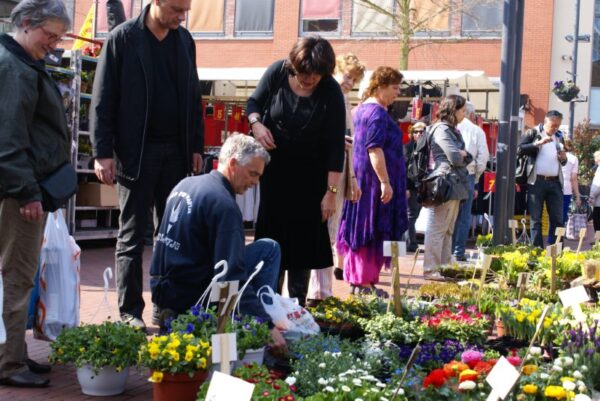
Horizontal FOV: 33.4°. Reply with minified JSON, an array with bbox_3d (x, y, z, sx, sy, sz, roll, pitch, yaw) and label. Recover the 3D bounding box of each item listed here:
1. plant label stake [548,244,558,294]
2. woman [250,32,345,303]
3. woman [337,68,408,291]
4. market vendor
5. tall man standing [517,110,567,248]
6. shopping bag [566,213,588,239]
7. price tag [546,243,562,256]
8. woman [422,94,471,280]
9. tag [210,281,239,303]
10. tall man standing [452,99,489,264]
[{"bbox_3d":[1.647,0.455,6.500,0.035,0.340,0.015,3,0,6],"label":"plant label stake"},{"bbox_3d":[-0.021,-0.162,6.100,0.580,1.670,0.480,3,0,-7],"label":"woman"},{"bbox_3d":[0.514,-0.131,7.100,0.500,1.640,0.550,3,0,-12],"label":"woman"},{"bbox_3d":[-0.375,0.196,4.550,0.750,0.990,0.620,3,0,-31],"label":"market vendor"},{"bbox_3d":[2.606,-0.119,10.800,0.540,1.710,0.380,3,0,-7],"label":"tall man standing"},{"bbox_3d":[3.605,0.351,13.000,0.280,0.360,0.160,3,0,-30],"label":"shopping bag"},{"bbox_3d":[1.653,0.318,6.500,0.100,0.075,0.010,3,0,9],"label":"price tag"},{"bbox_3d":[1.281,-0.109,8.750,0.450,1.630,0.500,3,0,-9],"label":"woman"},{"bbox_3d":[-0.275,0.332,3.650,0.101,0.076,0.010,3,0,3],"label":"tag"},{"bbox_3d":[1.908,-0.213,11.200,0.520,1.760,0.340,3,0,20],"label":"tall man standing"}]

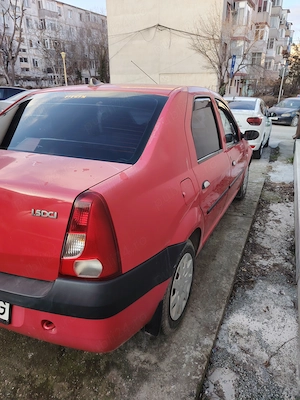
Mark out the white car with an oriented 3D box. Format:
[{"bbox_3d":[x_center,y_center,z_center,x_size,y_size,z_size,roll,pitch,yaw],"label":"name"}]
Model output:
[{"bbox_3d":[2.545,-2.190,8.080,1.750,1.470,4.400,8,20,25],"label":"white car"}]

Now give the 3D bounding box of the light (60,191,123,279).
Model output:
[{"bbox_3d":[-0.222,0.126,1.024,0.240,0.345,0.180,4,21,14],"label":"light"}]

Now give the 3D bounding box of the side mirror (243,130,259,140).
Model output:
[{"bbox_3d":[1.107,-0.710,3.044,0.175,0.120,0.105,9,23,25],"label":"side mirror"}]

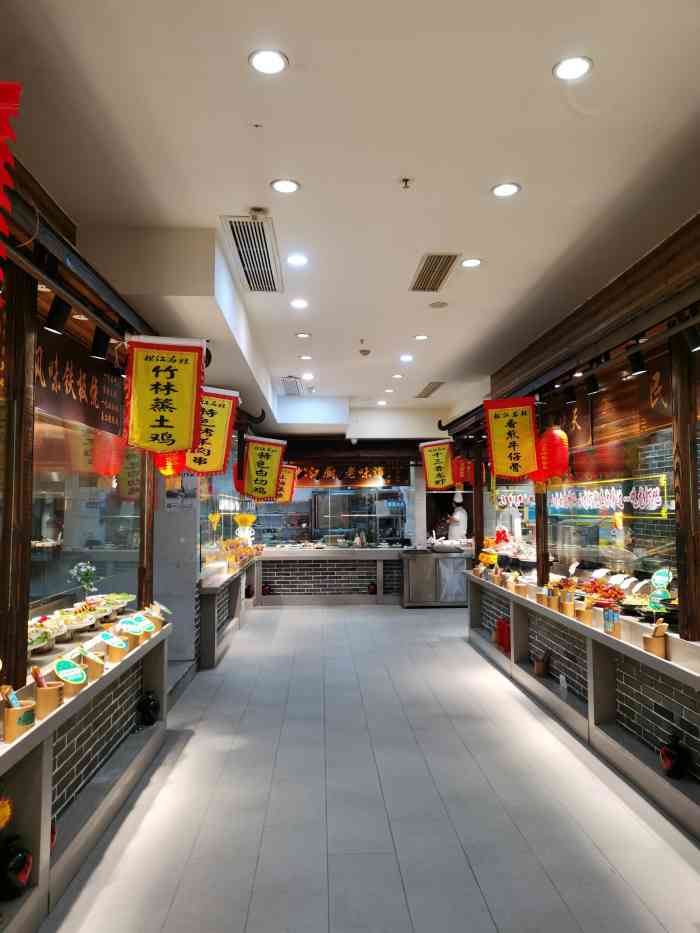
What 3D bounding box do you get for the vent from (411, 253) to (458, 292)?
[{"bbox_3d":[0.538,-1.256,4.729,0.205,0.050,0.740,0,-3,-2],"label":"vent"}]

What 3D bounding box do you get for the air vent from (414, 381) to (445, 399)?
[{"bbox_3d":[1.013,-0.987,9.326,0.190,0.050,1.200,0,-3,-2],"label":"air vent"}]

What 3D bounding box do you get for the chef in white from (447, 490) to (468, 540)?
[{"bbox_3d":[1.916,1.321,12.838,0.420,1.820,0.520,-1,-3,8],"label":"chef in white"}]

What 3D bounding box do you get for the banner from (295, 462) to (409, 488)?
[{"bbox_3d":[-0.019,0.135,11.472,1.950,0.390,0.060,0,-3,-2],"label":"banner"}]

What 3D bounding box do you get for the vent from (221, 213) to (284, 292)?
[{"bbox_3d":[-0.576,-1.269,4.442,0.280,0.050,1.280,0,-3,-2],"label":"vent"}]

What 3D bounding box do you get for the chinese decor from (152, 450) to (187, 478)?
[{"bbox_3d":[-1.310,-0.110,5.365,0.240,0.410,0.240,0,-3,-2],"label":"chinese decor"}]

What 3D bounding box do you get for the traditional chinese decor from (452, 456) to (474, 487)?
[{"bbox_3d":[1.622,0.071,10.400,0.310,0.430,0.270,0,-4,2],"label":"traditional chinese decor"}]

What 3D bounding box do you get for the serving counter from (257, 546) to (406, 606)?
[{"bbox_3d":[-0.253,1.736,11.598,2.420,0.890,0.700,0,-3,-2],"label":"serving counter"}]

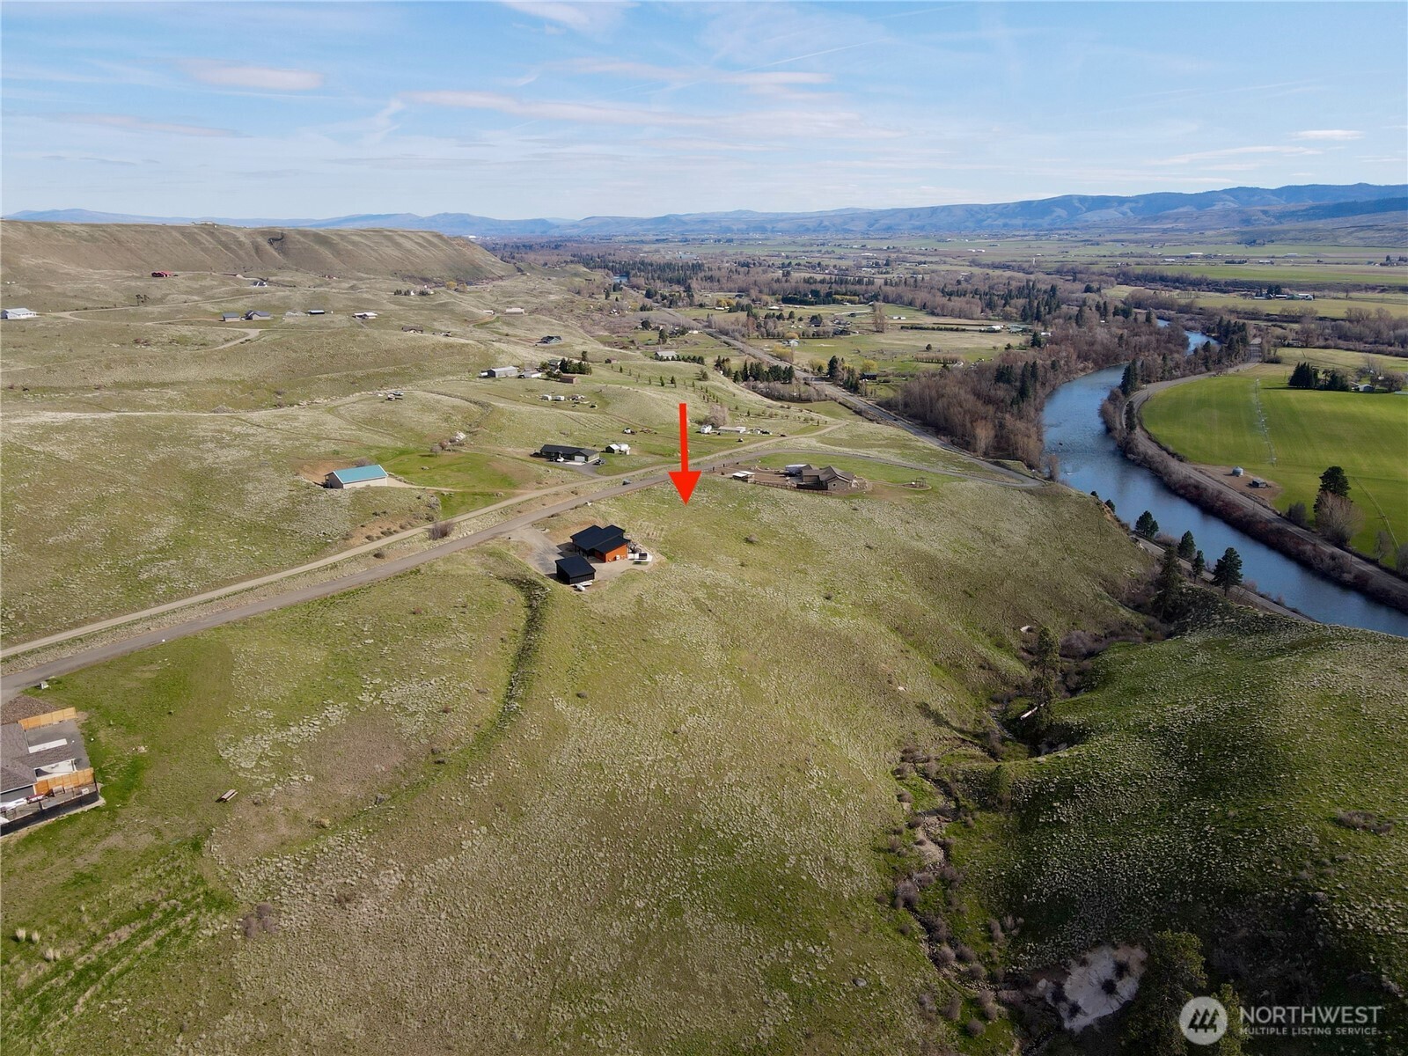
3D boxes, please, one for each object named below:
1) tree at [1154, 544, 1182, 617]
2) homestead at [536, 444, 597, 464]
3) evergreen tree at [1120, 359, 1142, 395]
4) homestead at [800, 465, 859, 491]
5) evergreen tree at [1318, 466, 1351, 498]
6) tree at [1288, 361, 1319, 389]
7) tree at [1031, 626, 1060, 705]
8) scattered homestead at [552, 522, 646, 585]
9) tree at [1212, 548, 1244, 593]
[{"bbox_3d":[176.120,20.820,370.390,10.850,29.400,10.850,0,18,0],"label":"tree"},{"bbox_3d":[-55.600,-30.670,398.010,26.000,5.000,11.500,8,19,23],"label":"homestead"},{"bbox_3d":[397.480,-139.810,908.020,20.460,34.270,17.390,0,18,0],"label":"evergreen tree"},{"bbox_3d":[50.200,-20.760,397.680,16.000,6.300,23.000,-8,19,-24],"label":"homestead"},{"bbox_3d":[339.140,-18.800,524.830,17.740,30.040,17.740,0,18,0],"label":"evergreen tree"},{"bbox_3d":[580.640,-147.630,944.670,29.800,27.120,22.350,0,18,0],"label":"tree"},{"bbox_3d":[85.990,34.700,245.400,7.190,22.150,7.190,0,18,0],"label":"tree"},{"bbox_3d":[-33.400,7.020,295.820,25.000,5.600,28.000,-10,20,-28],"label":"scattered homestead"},{"bbox_3d":[223.310,18.610,416.360,13.140,21.950,13.140,0,18,0],"label":"tree"}]

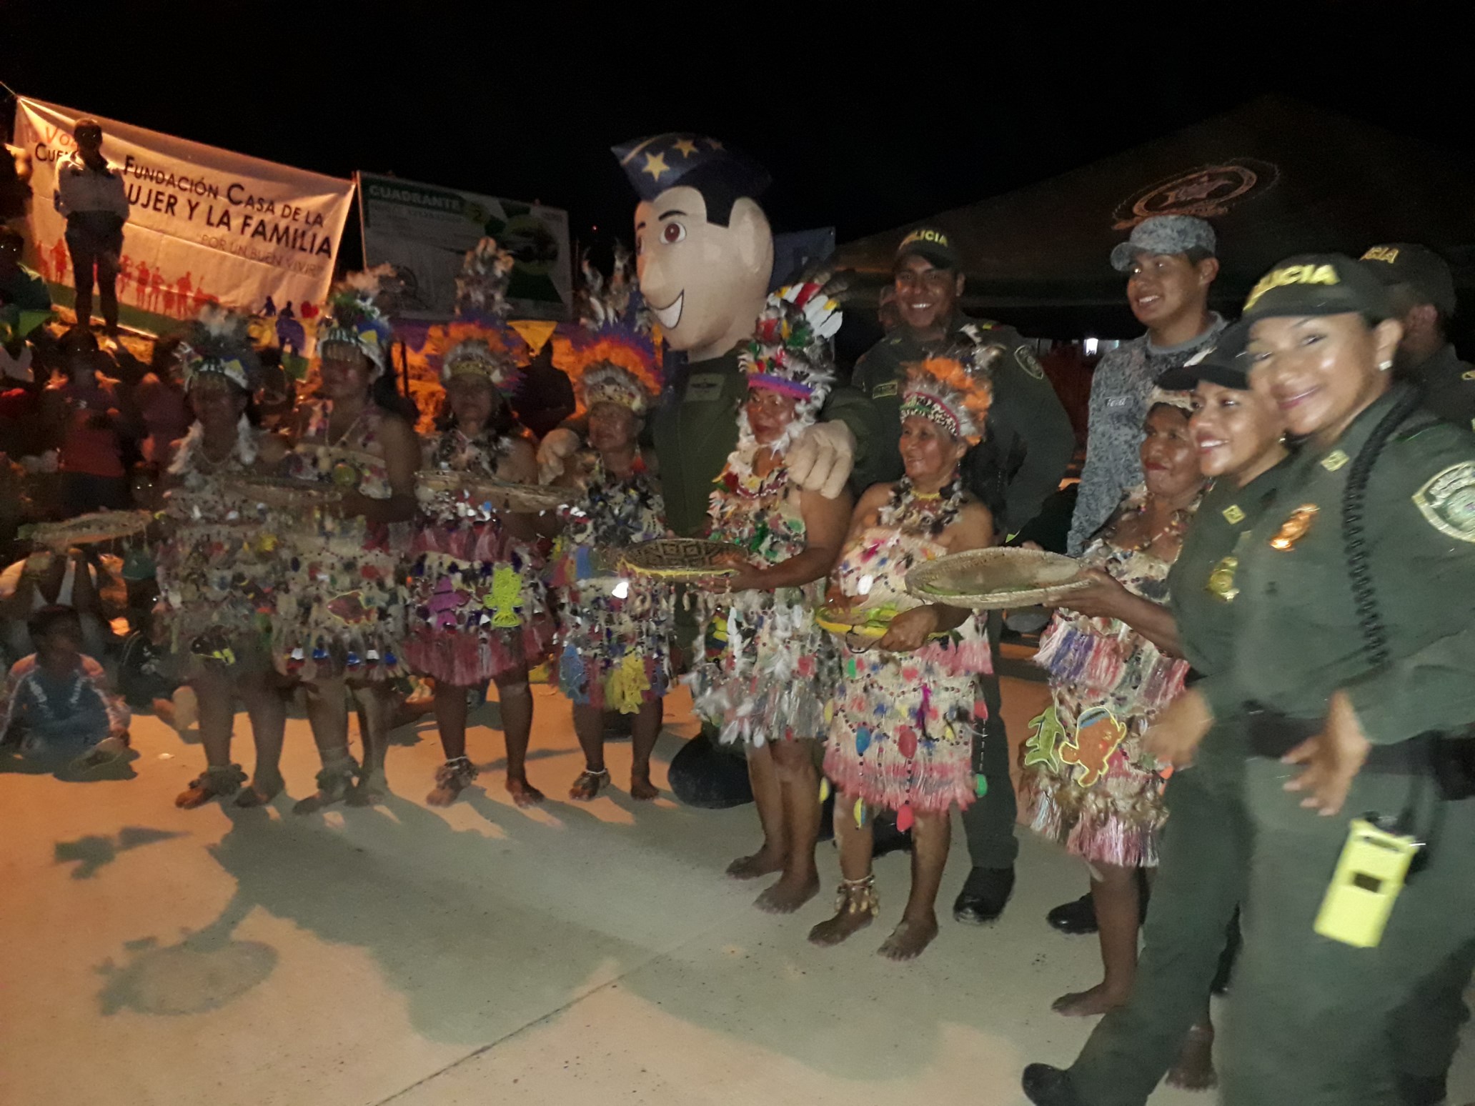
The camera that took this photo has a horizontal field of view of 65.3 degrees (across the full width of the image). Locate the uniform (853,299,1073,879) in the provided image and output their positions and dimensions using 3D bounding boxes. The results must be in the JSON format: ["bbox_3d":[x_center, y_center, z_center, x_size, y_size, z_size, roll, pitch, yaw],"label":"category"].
[{"bbox_3d":[0.613,0.065,3.148,0.570,1.500,0.360,5,12,22],"label":"uniform"}]

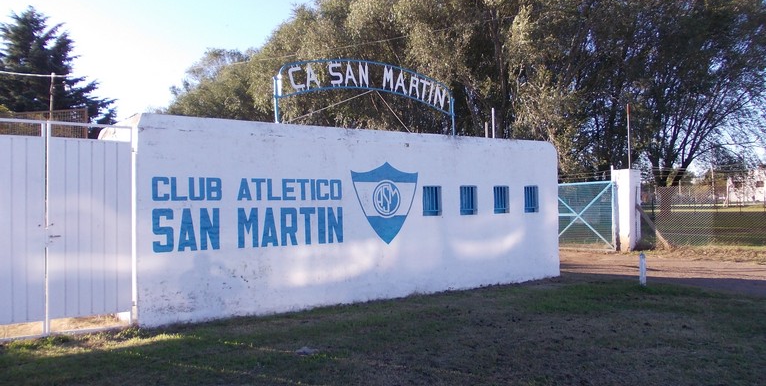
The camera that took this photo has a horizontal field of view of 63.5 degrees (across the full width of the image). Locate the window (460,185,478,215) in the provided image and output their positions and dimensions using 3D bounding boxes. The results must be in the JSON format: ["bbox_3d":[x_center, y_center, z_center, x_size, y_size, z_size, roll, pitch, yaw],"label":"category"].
[{"bbox_3d":[1.488,0.137,11.001,0.405,0.510,0.130,0,-2,-34],"label":"window"}]

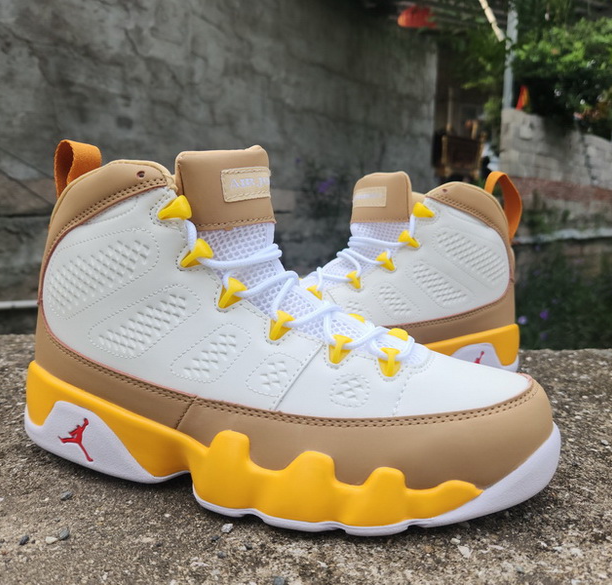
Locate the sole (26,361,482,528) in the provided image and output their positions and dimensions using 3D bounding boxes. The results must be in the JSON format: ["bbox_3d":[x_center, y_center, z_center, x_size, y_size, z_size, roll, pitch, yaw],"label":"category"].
[{"bbox_3d":[-0.038,0.071,0.293,0.257,0.048,0.106,4,10,14],"label":"sole"}]

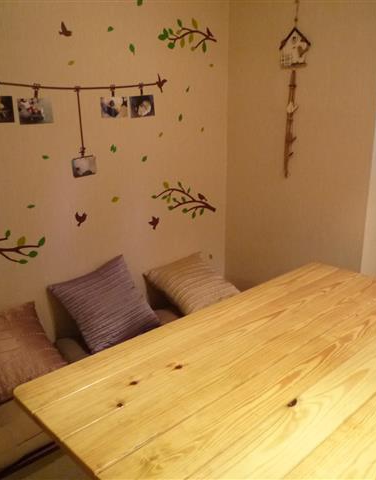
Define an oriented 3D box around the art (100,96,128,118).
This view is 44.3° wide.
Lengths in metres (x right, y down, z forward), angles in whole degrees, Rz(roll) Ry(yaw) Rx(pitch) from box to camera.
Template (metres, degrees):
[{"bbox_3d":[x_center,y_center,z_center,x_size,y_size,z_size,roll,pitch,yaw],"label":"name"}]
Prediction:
[{"bbox_3d":[-0.357,-0.652,2.277,0.152,0.102,0.010,-15,21,-42],"label":"art"}]

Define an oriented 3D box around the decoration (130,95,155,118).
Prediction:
[{"bbox_3d":[-0.233,-0.689,2.392,0.152,0.102,0.010,-20,24,-40],"label":"decoration"}]

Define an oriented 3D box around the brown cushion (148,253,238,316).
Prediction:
[{"bbox_3d":[0.054,0.261,2.621,0.425,0.140,0.410,-20,52,-40],"label":"brown cushion"}]

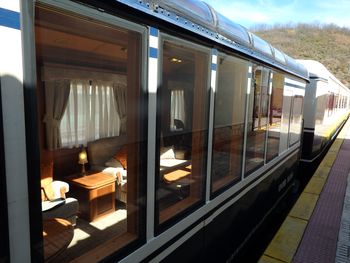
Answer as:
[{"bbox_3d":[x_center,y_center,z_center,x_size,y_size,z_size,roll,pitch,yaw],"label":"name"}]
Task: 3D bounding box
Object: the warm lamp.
[{"bbox_3d":[-1.418,0.488,3.753,0.150,0.410,0.150,8,10,36],"label":"warm lamp"}]

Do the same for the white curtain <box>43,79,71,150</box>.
[{"bbox_3d":[-1.666,-0.237,3.451,0.120,0.990,0.410,8,10,36],"label":"white curtain"}]

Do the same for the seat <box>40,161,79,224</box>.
[{"bbox_3d":[-1.758,0.859,3.078,0.710,0.840,0.800,8,10,36],"label":"seat"}]

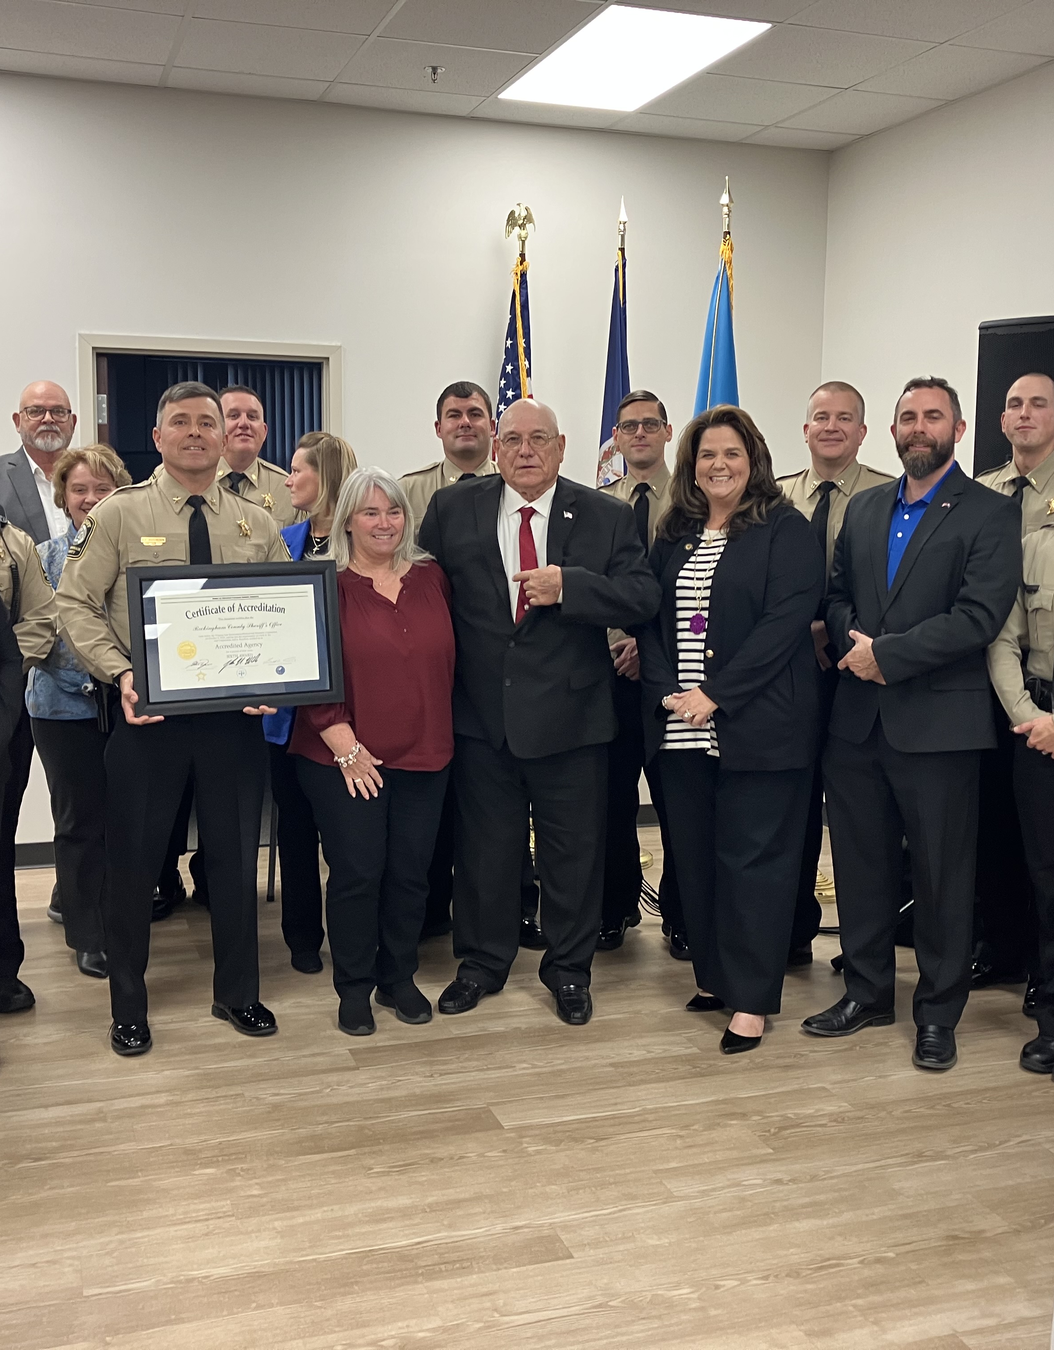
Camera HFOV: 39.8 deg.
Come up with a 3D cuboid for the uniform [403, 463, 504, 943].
[{"bbox_3d":[-0.220,0.058,4.993,0.540,1.590,0.330,0,8,-8],"label":"uniform"}]

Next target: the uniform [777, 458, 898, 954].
[{"bbox_3d":[0.989,0.111,4.753,0.540,1.580,0.330,4,8,20],"label":"uniform"}]

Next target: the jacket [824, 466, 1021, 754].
[{"bbox_3d":[1.100,-0.177,4.048,0.530,0.780,0.340,7,10,40],"label":"jacket"}]

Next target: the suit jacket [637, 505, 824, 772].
[{"bbox_3d":[0.573,-0.100,4.052,0.530,0.724,0.370,6,9,36],"label":"suit jacket"}]

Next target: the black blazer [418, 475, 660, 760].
[{"bbox_3d":[0.019,-0.154,4.078,0.680,0.808,0.430,2,7,8],"label":"black blazer"}]

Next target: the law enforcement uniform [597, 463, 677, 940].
[{"bbox_3d":[0.405,0.080,4.800,0.530,1.558,0.340,1,7,6],"label":"law enforcement uniform"}]

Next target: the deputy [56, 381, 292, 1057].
[{"bbox_3d":[-0.953,0.107,4.004,0.600,1.790,0.420,-3,8,-27],"label":"deputy"}]

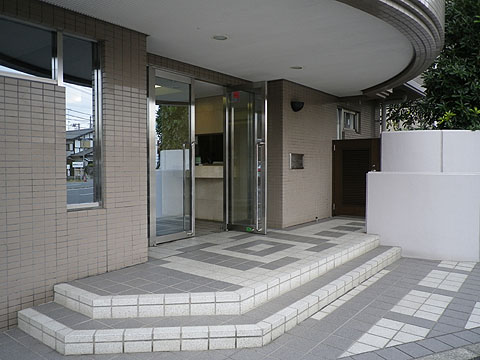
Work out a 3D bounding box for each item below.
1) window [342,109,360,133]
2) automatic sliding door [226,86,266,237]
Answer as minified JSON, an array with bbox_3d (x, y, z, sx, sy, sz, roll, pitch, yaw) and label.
[{"bbox_3d":[2.449,-1.285,8.575,0.090,0.454,0.886,2,3,38],"label":"window"},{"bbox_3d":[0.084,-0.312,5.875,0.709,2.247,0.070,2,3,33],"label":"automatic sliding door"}]

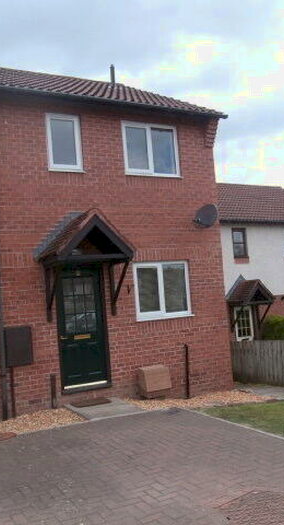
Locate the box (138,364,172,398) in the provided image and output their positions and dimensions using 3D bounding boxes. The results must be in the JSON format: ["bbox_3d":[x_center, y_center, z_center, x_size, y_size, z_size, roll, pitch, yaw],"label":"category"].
[{"bbox_3d":[0.259,2.081,8.516,0.480,0.500,0.320,-3,-3,-27],"label":"box"}]

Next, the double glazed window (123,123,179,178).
[{"bbox_3d":[0.193,-2.113,9.091,1.170,1.000,0.100,-3,-3,-27],"label":"double glazed window"}]

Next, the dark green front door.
[{"bbox_3d":[-1.000,1.091,8.247,0.830,2.020,0.090,-3,-3,-27],"label":"dark green front door"}]

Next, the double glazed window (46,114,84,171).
[{"bbox_3d":[-1.318,-2.047,8.304,0.620,1.000,0.100,-3,-3,-27],"label":"double glazed window"}]

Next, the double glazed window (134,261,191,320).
[{"bbox_3d":[0.403,0.519,8.966,1.170,1.040,0.100,-3,-3,-27],"label":"double glazed window"}]

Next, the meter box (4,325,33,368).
[{"bbox_3d":[-1.912,1.312,7.576,0.410,0.610,0.170,-3,-3,-27],"label":"meter box"}]

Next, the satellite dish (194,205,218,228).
[{"bbox_3d":[1.218,-0.869,9.137,0.430,0.440,0.300,-6,-4,36],"label":"satellite dish"}]

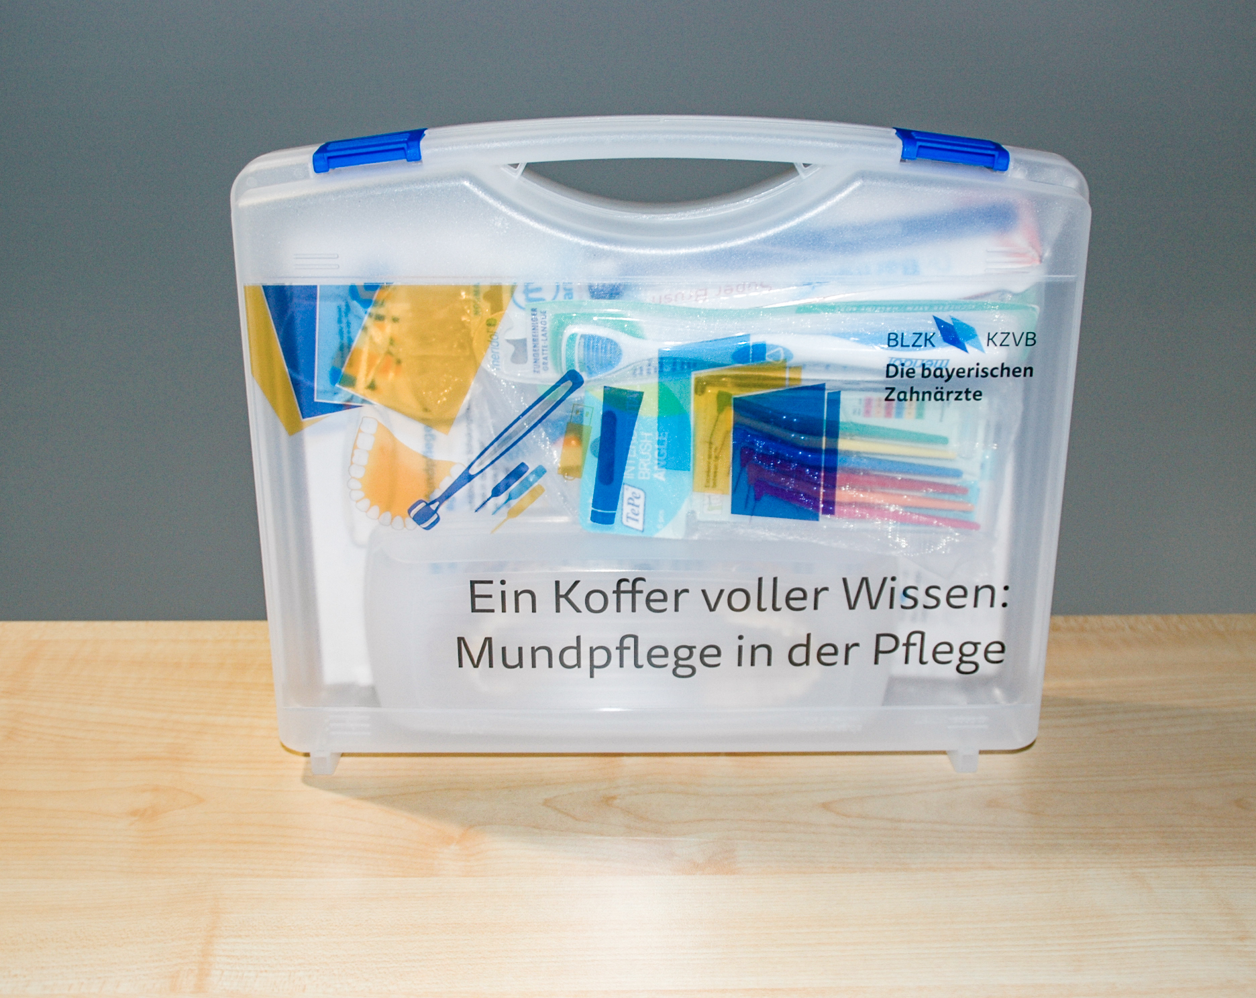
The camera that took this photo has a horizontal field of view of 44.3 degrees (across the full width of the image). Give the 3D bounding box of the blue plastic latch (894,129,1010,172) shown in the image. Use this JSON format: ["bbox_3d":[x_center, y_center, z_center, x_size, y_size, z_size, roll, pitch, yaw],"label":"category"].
[{"bbox_3d":[0.135,-0.148,0.651,0.044,0.011,0.026,6,19,-2],"label":"blue plastic latch"}]

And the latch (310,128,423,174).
[{"bbox_3d":[-0.108,-0.147,0.651,0.044,0.011,0.026,-7,19,2],"label":"latch"}]

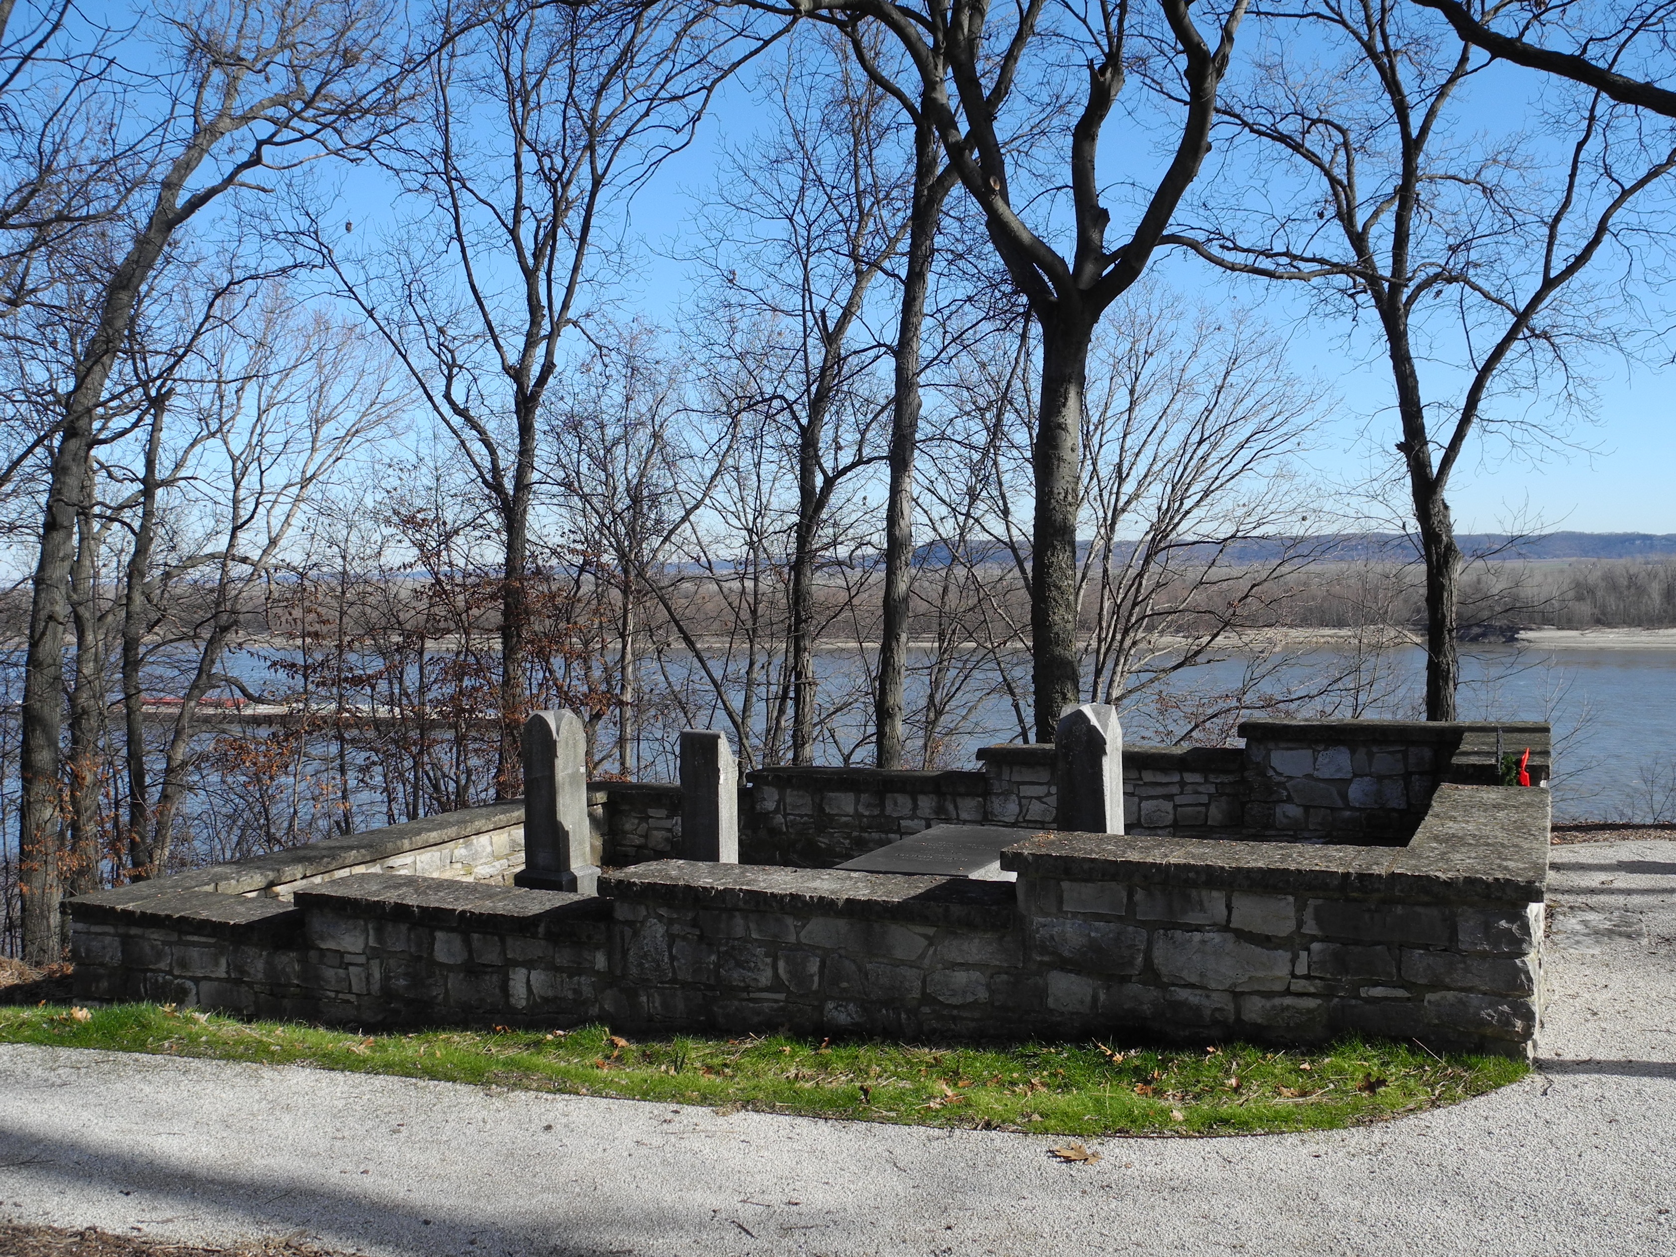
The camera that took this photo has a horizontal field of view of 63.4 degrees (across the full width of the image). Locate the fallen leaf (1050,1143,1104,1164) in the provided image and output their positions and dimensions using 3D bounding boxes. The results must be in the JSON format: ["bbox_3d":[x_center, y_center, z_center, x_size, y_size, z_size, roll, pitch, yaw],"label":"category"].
[{"bbox_3d":[0.725,1.588,4.100,0.145,0.034,0.105,-1,2,6],"label":"fallen leaf"}]

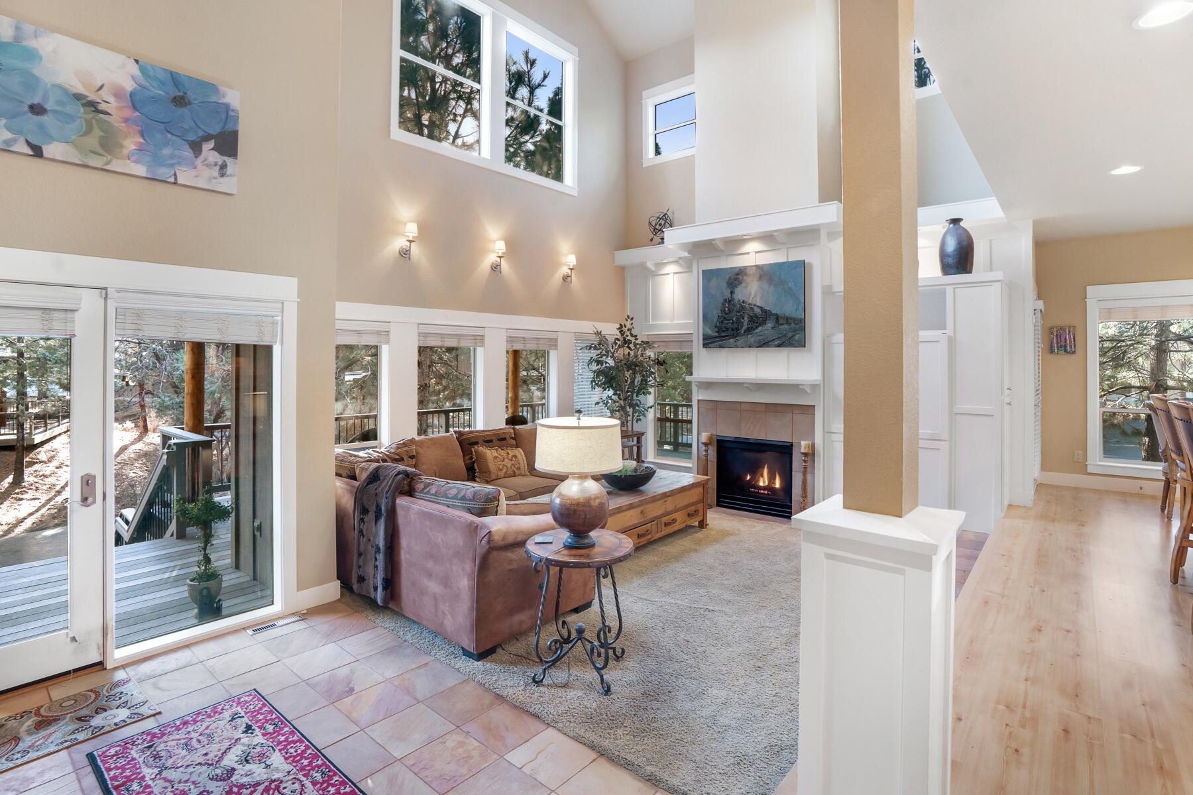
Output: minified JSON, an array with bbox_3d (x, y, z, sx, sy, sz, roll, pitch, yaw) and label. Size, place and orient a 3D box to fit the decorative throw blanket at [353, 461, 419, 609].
[{"bbox_3d":[-1.454,0.935,3.793,0.730,0.870,0.400,3,5,42],"label":"decorative throw blanket"}]

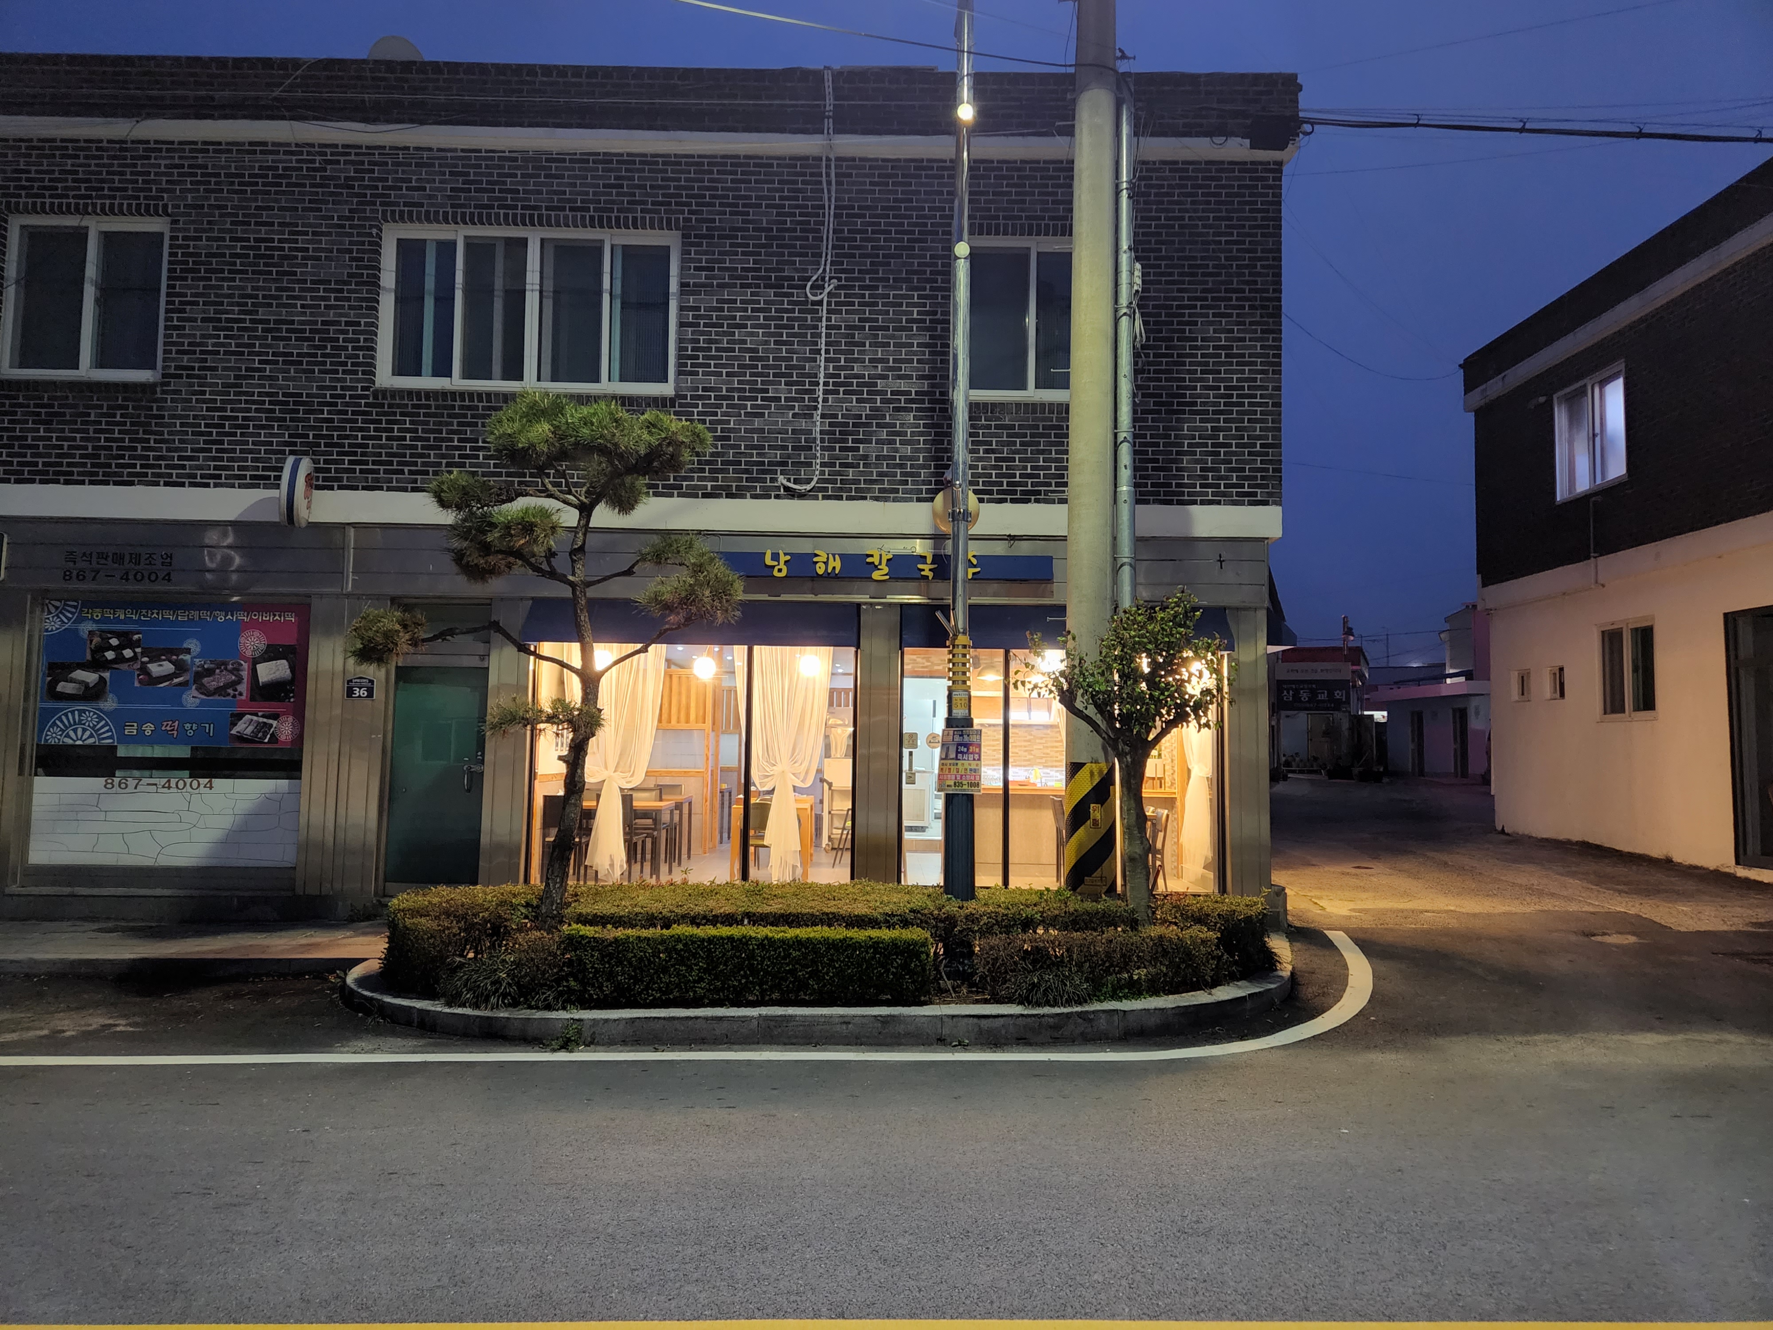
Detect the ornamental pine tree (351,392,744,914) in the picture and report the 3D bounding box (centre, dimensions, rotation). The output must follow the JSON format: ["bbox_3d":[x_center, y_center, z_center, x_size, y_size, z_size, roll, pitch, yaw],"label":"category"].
[{"bbox_3d":[-2.160,0.106,7.407,2.480,3.712,1.900,1,-4,0],"label":"ornamental pine tree"}]

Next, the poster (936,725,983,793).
[{"bbox_3d":[0.479,0.623,7.656,0.293,0.426,0.030,1,-4,0],"label":"poster"}]

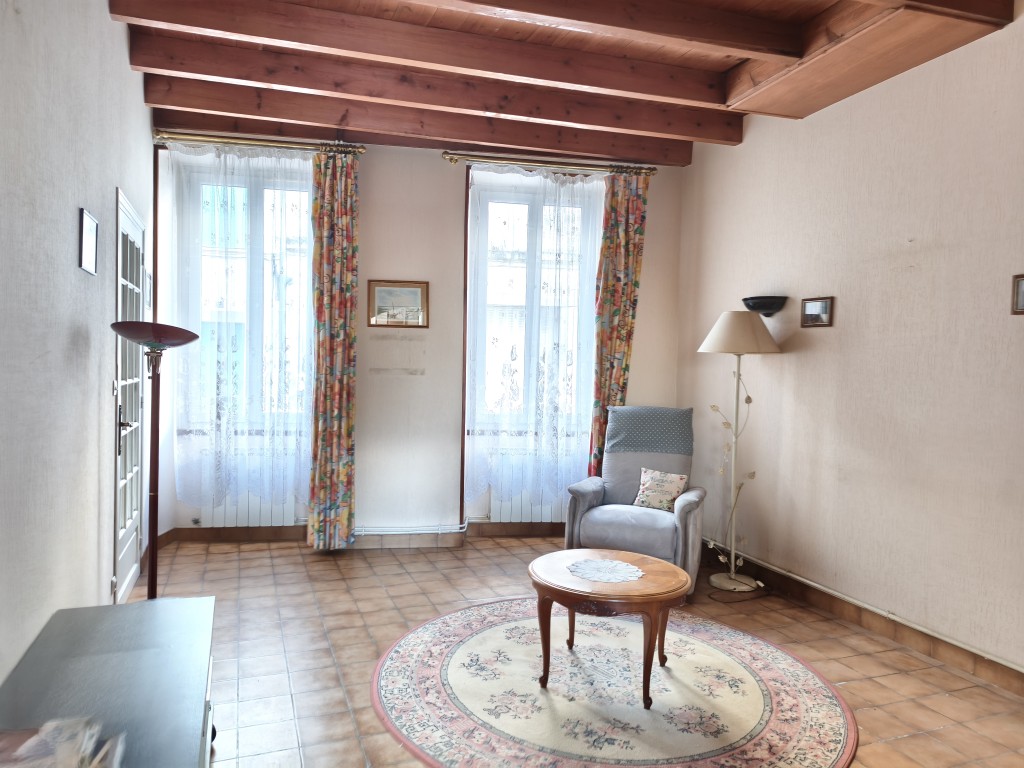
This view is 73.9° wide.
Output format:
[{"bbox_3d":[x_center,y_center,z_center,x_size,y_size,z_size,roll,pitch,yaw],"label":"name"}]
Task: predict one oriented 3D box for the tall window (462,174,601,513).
[{"bbox_3d":[0.205,-0.280,5.273,1.150,2.732,0.200,1,2,-12],"label":"tall window"}]

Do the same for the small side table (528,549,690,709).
[{"bbox_3d":[0.419,1.071,3.048,0.695,0.485,0.599,2,3,21],"label":"small side table"}]

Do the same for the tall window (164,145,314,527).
[{"bbox_3d":[-1.909,-0.349,4.789,0.992,2.587,0.102,1,1,-9],"label":"tall window"}]

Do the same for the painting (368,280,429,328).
[{"bbox_3d":[-0.817,-0.573,4.913,0.431,0.333,0.025,1,2,-12],"label":"painting"}]

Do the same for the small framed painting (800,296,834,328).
[{"bbox_3d":[1.816,-0.423,4.064,0.020,0.168,0.239,1,2,-22],"label":"small framed painting"}]

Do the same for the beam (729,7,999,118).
[{"bbox_3d":[1.757,-1.733,3.584,0.546,0.191,1.224,1,1,-20],"label":"beam"}]

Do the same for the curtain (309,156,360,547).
[{"bbox_3d":[-1.240,-0.211,4.732,0.320,2.763,0.150,1,2,-12],"label":"curtain"}]

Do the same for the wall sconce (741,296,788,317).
[{"bbox_3d":[1.604,-0.484,4.413,0.161,0.137,0.333,1,2,-22],"label":"wall sconce"}]

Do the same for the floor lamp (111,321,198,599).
[{"bbox_3d":[-1.560,0.493,2.953,0.375,1.528,0.375,1,2,-22],"label":"floor lamp"}]

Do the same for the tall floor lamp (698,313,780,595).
[{"bbox_3d":[1.440,0.420,4.348,0.519,1.745,0.519,1,2,-22],"label":"tall floor lamp"}]

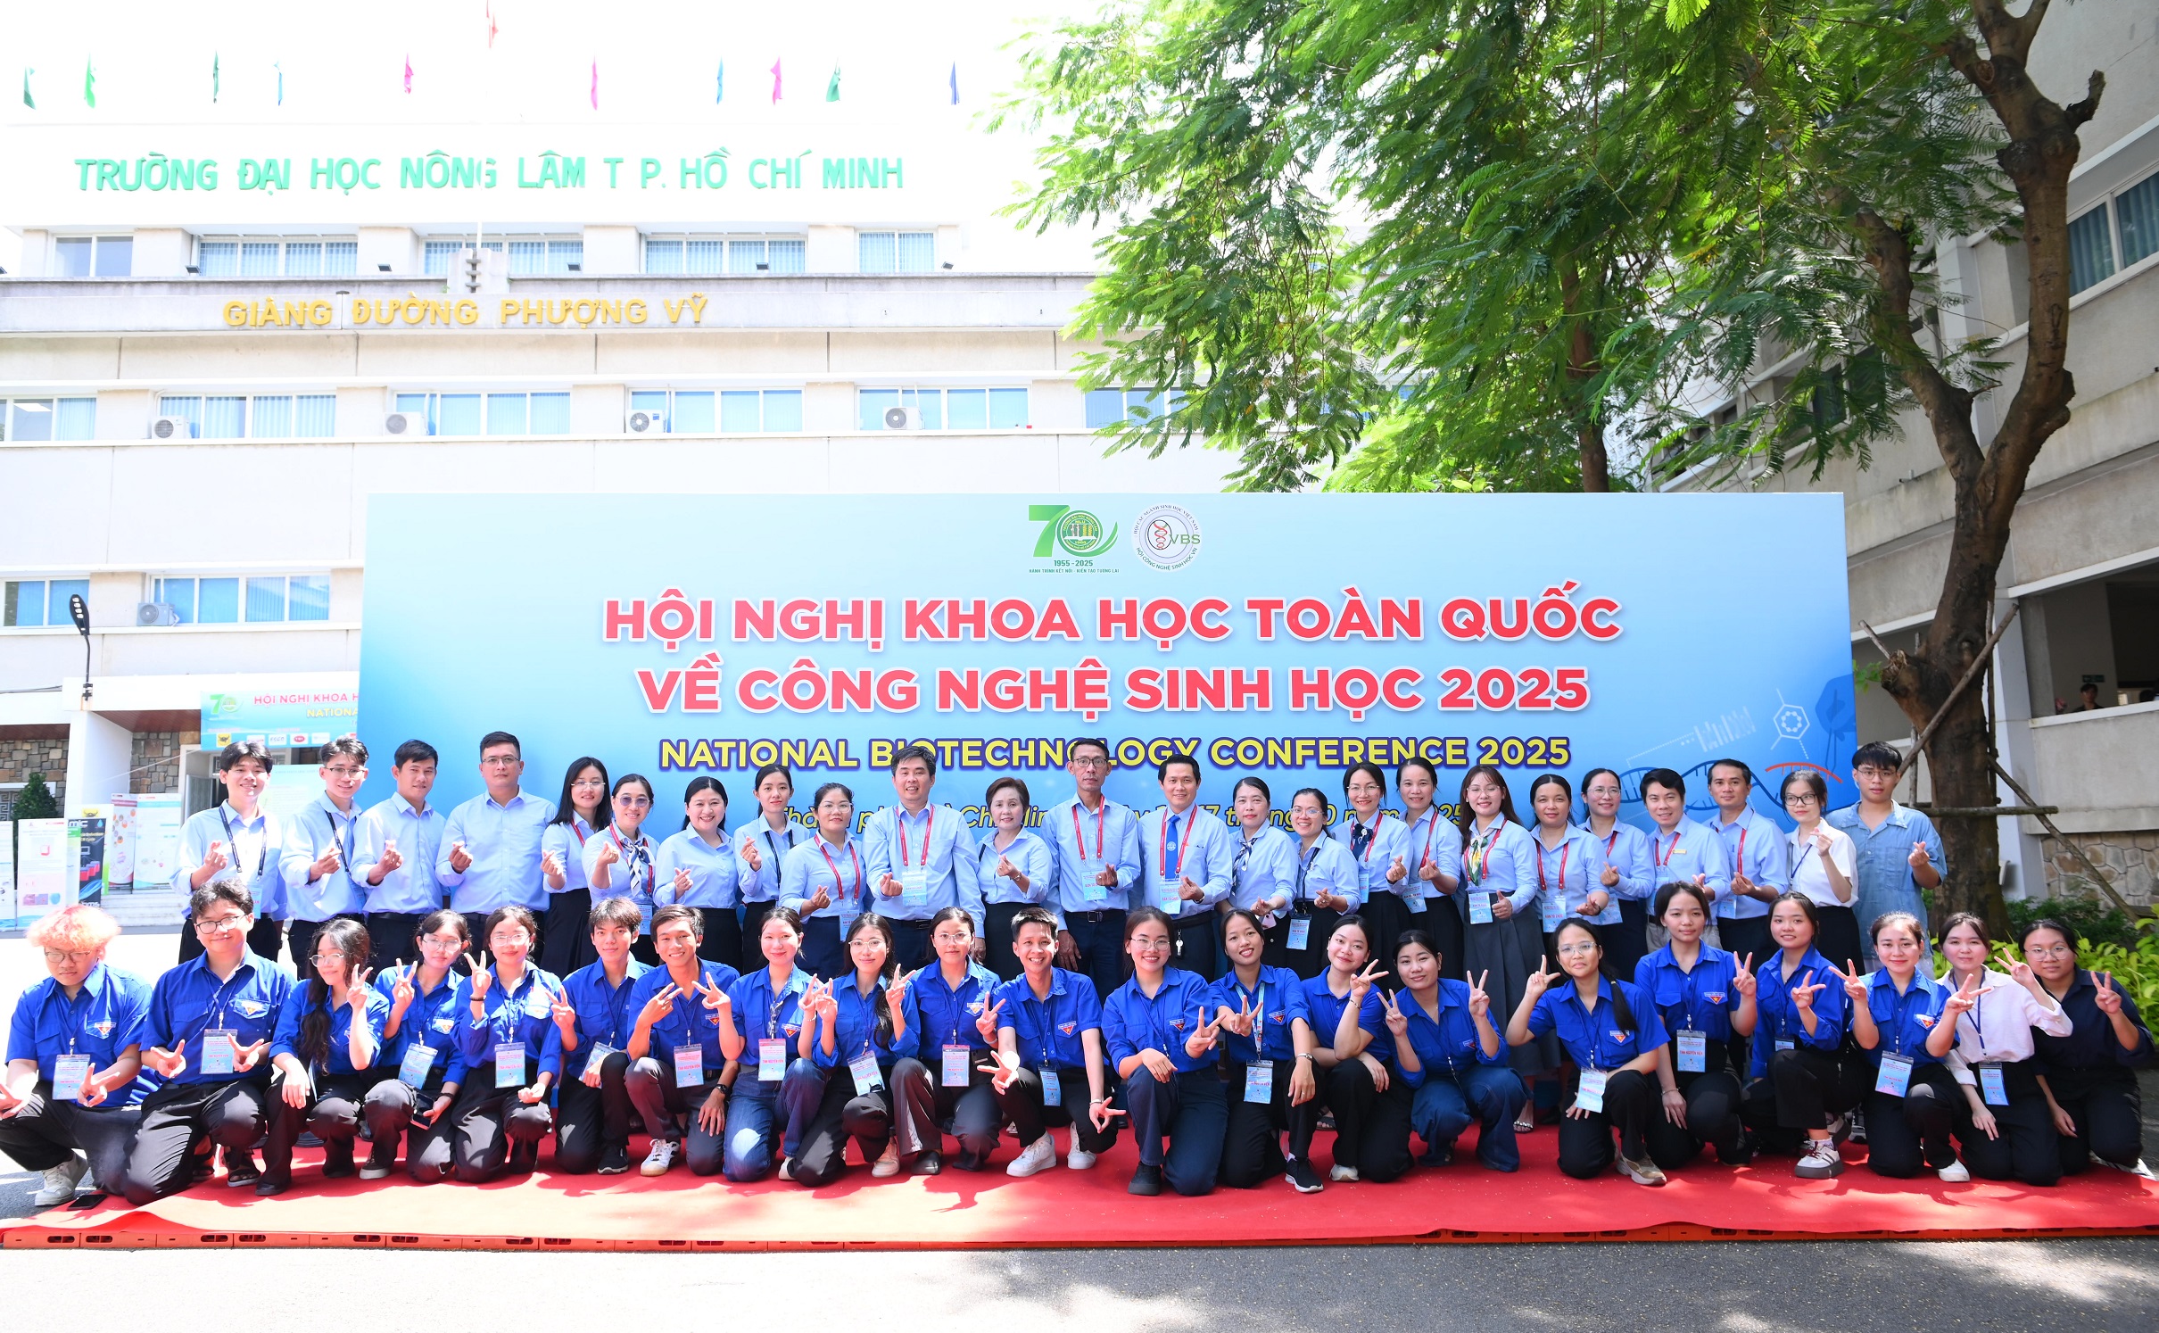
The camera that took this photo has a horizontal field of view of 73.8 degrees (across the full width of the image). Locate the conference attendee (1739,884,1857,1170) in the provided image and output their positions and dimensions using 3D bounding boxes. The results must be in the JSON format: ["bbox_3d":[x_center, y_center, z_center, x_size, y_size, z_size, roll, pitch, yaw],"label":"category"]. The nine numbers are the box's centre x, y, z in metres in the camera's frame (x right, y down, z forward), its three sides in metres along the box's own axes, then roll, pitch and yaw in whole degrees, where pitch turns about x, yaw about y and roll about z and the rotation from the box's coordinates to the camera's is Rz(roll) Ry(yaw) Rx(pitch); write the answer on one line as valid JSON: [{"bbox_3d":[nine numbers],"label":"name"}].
[{"bbox_3d":[2.916,1.454,5.846,0.520,1.059,0.780,-7,-9,38],"label":"conference attendee"}]

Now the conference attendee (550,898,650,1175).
[{"bbox_3d":[-1.965,1.489,5.933,0.460,1.056,0.600,1,-7,-17],"label":"conference attendee"}]

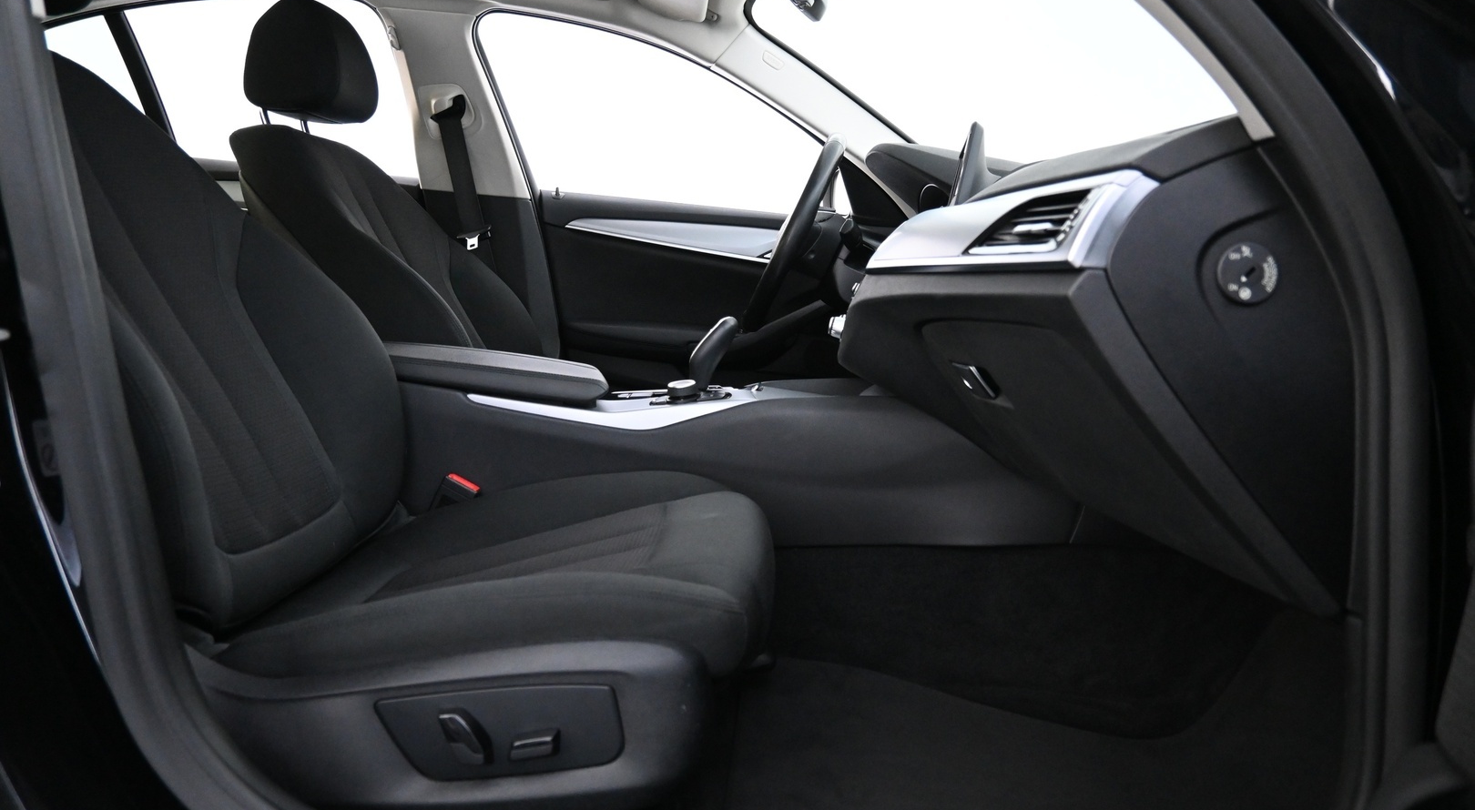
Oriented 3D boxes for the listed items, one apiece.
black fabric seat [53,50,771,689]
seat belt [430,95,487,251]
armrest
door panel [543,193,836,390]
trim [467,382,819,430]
[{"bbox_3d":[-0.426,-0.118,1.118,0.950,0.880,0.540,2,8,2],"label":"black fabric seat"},{"bbox_3d":[-0.584,-0.486,2.072,0.085,0.340,0.050,-3,19,3],"label":"seat belt"},{"bbox_3d":[-0.373,-0.051,1.488,0.370,0.078,0.210,7,8,1],"label":"armrest"},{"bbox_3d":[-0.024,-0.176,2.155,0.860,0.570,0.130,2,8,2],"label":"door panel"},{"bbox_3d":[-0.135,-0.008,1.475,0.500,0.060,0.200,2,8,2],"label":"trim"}]

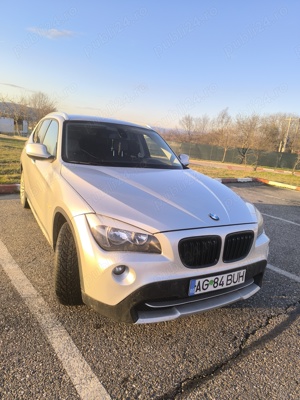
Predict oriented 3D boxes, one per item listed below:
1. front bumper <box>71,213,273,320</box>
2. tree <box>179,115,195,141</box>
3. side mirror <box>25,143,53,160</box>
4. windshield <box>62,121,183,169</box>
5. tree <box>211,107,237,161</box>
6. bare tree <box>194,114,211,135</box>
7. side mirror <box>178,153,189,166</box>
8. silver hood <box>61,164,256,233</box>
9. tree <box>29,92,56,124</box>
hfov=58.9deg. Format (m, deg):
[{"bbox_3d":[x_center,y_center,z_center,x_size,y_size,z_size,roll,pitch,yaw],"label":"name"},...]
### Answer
[{"bbox_3d":[0.333,0.446,2.011,1.760,0.660,0.570,-1,15,-30],"label":"front bumper"},{"bbox_3d":[5.771,-10.673,42.648,2.700,5.700,2.700,8,13,6],"label":"tree"},{"bbox_3d":[-1.107,-0.485,2.643,0.250,0.170,0.160,-1,15,-30],"label":"side mirror"},{"bbox_3d":[-0.300,-0.620,3.051,1.420,0.170,0.840,-1,51,-30],"label":"windshield"},{"bbox_3d":[6.644,-5.894,24.545,2.300,4.800,2.300,10,13,13],"label":"tree"},{"bbox_3d":[8.718,-11.391,45.705,2.900,6.200,2.900,8,13,9],"label":"bare tree"},{"bbox_3d":[0.452,-0.535,3.562,0.250,0.170,0.160,-1,15,-30],"label":"side mirror"},{"bbox_3d":[0.131,-0.076,2.335,1.500,0.240,1.360,-1,21,-30],"label":"silver hood"},{"bbox_3d":[-14.889,-11.589,36.682,4.000,6.000,4.000,1,14,-22],"label":"tree"}]

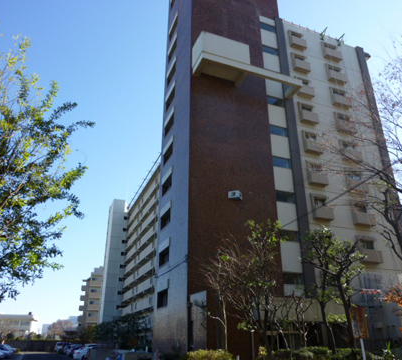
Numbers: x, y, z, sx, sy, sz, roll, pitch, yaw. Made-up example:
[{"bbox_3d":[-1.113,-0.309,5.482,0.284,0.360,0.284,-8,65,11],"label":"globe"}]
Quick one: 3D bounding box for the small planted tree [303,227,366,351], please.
[{"bbox_3d":[5.020,4.375,12.941,2.400,5.400,2.200,-8,-25,18],"label":"small planted tree"}]

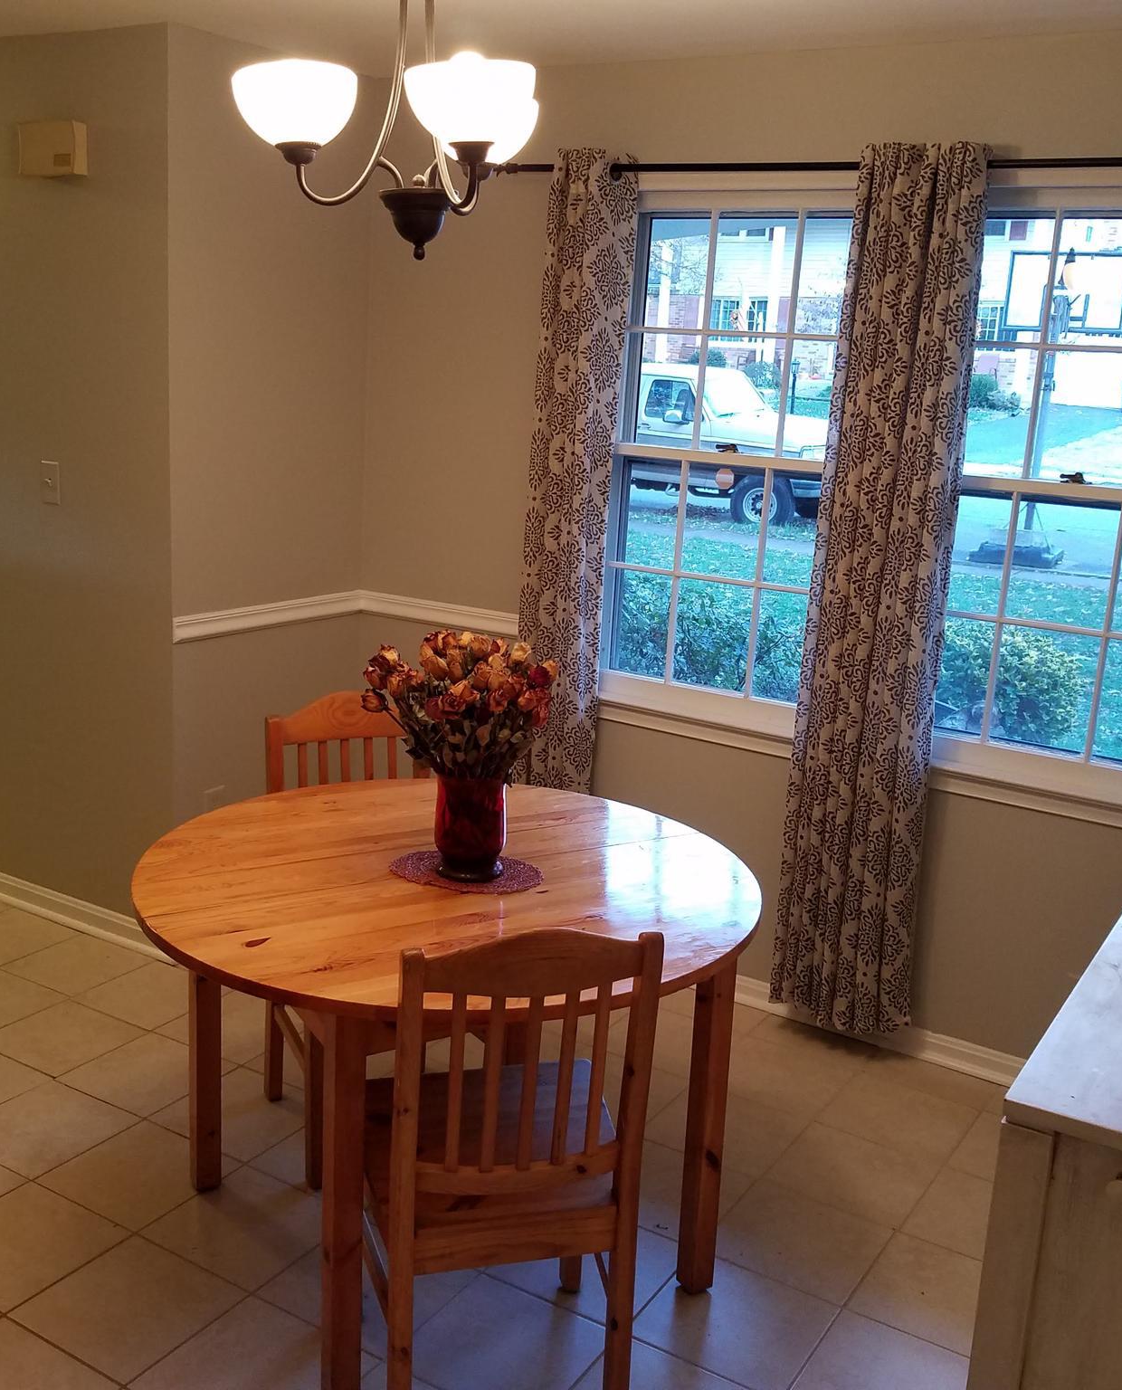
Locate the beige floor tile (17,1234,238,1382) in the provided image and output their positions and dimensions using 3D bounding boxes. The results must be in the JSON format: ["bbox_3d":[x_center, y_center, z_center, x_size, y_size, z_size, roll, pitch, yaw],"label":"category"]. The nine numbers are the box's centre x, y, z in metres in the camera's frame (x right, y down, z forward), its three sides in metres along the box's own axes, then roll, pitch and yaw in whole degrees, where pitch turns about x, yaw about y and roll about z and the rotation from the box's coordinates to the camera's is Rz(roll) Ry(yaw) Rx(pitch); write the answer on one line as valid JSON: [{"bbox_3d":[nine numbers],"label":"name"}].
[{"bbox_3d":[-0.771,1.100,2.495,0.298,0.015,0.298,11,15,29],"label":"beige floor tile"}]

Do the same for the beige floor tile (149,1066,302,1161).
[{"bbox_3d":[-0.718,0.951,3.147,0.298,0.015,0.298,11,15,29],"label":"beige floor tile"}]

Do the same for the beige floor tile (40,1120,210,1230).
[{"bbox_3d":[-0.891,1.016,2.946,0.299,0.010,0.299,12,15,29],"label":"beige floor tile"}]

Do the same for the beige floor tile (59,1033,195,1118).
[{"bbox_3d":[-0.964,0.890,3.253,0.300,0.012,0.300,11,15,30],"label":"beige floor tile"}]

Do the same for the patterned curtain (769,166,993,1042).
[{"bbox_3d":[0.789,-0.199,3.384,0.360,2.141,0.130,11,15,29],"label":"patterned curtain"}]

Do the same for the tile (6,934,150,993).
[{"bbox_3d":[-1.320,0.744,3.798,0.300,0.012,0.300,11,15,30],"label":"tile"}]

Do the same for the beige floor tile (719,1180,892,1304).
[{"bbox_3d":[0.471,1.090,2.769,0.300,0.012,0.300,11,15,30],"label":"beige floor tile"}]

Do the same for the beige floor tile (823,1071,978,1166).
[{"bbox_3d":[0.826,1.037,3.401,0.295,0.010,0.295,12,15,29],"label":"beige floor tile"}]

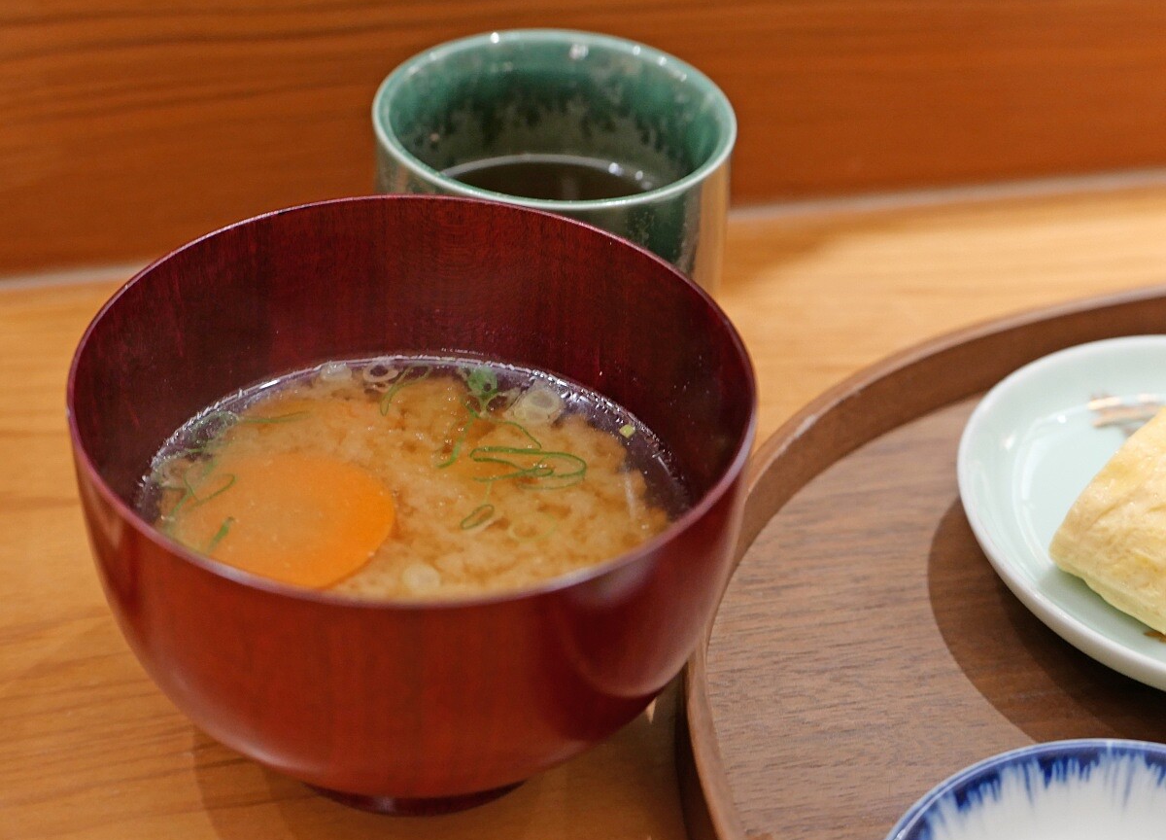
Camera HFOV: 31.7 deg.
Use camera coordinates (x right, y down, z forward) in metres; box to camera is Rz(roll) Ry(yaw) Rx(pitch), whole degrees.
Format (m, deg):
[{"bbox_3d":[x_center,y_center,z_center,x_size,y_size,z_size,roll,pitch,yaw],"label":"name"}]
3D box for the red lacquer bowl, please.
[{"bbox_3d":[-0.030,0.023,0.371,0.115,0.077,0.115,4,38,0],"label":"red lacquer bowl"}]

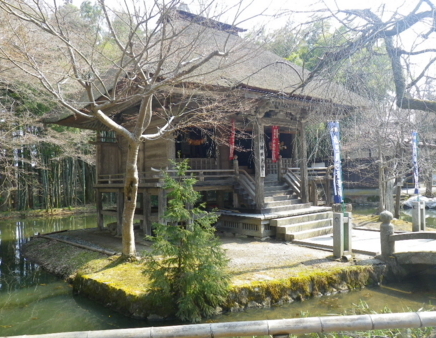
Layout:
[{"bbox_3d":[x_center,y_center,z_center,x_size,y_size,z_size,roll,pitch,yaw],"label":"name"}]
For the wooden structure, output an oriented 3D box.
[{"bbox_3d":[0.084,-1.923,14.433,10.170,8.210,8.850,-1,-2,-38],"label":"wooden structure"}]

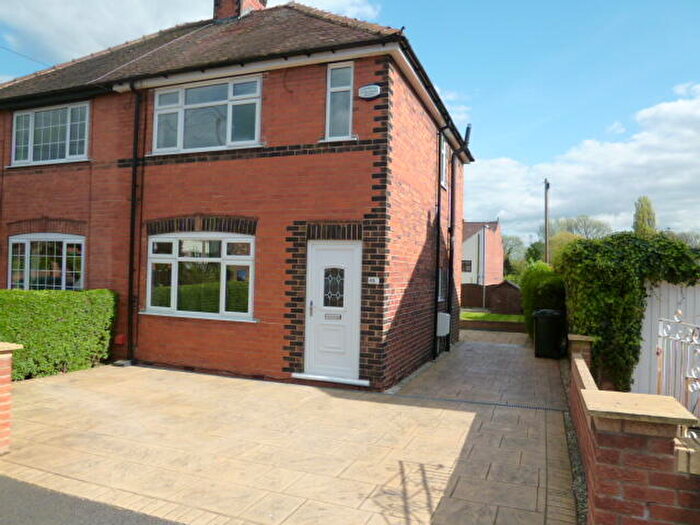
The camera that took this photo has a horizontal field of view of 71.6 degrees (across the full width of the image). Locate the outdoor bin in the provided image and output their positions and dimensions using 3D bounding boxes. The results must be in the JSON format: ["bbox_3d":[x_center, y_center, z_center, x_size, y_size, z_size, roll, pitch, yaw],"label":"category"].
[{"bbox_3d":[4.528,1.603,11.031,0.720,1.070,0.580,1,-1,21],"label":"outdoor bin"}]

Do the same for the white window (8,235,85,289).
[{"bbox_3d":[-6.004,0.133,9.550,2.164,1.404,0.100,1,-1,21],"label":"white window"}]

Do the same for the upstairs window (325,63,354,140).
[{"bbox_3d":[-0.155,-2.427,7.328,0.429,1.166,0.100,1,-1,21],"label":"upstairs window"}]

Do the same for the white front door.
[{"bbox_3d":[-0.256,0.717,7.312,0.902,2.086,0.100,1,-1,21],"label":"white front door"}]

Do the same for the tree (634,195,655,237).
[{"bbox_3d":[35.040,-1.872,57.892,2.700,12.038,2.700,1,-1,21],"label":"tree"}]

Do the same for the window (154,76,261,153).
[{"bbox_3d":[-2.462,-2.454,8.233,2.191,1.132,0.100,1,-1,21],"label":"window"}]

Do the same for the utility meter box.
[{"bbox_3d":[2.046,1.351,10.649,0.210,0.498,0.500,1,-1,21],"label":"utility meter box"}]

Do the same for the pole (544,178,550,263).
[{"bbox_3d":[13.686,-1.463,33.921,0.250,8.849,0.250,1,-1,21],"label":"pole"}]

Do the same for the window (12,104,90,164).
[{"bbox_3d":[-5.954,-2.514,9.604,2.137,1.119,0.100,1,-1,21],"label":"window"}]

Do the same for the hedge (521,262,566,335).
[{"bbox_3d":[5.410,1.127,13.534,1.250,2.280,1.800,1,-1,21],"label":"hedge"}]

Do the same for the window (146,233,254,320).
[{"bbox_3d":[-2.559,0.195,8.197,2.191,1.410,0.100,1,-1,21],"label":"window"}]

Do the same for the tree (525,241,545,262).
[{"bbox_3d":[17.129,0.704,44.951,2.600,5.491,2.600,1,-1,21],"label":"tree"}]

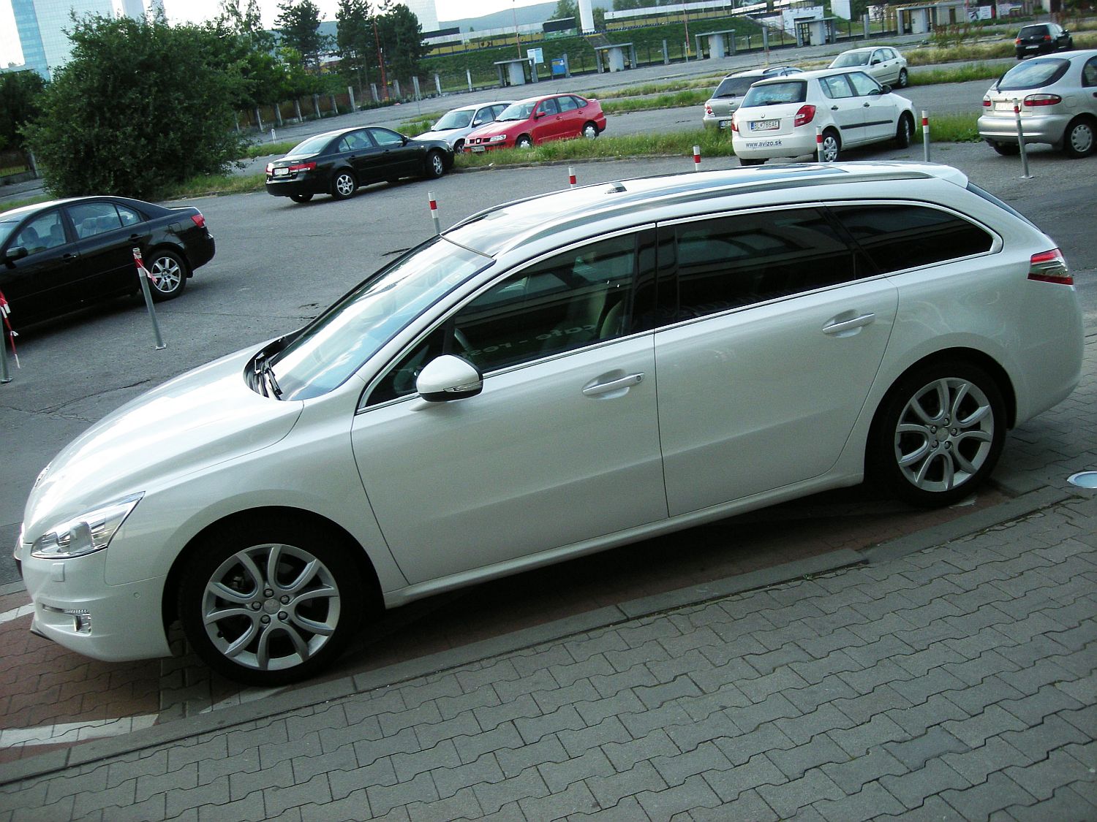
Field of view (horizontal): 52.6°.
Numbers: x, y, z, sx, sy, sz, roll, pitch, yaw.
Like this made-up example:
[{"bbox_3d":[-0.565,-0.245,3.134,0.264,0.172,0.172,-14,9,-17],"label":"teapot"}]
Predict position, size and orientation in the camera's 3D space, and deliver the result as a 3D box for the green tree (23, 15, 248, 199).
[{"bbox_3d":[-12.840,-9.400,34.300,6.600,5.500,6.300,-13,17,-16],"label":"green tree"}]

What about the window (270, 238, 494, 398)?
[{"bbox_3d":[-0.792,-0.417,4.770,1.000,0.150,1.390,-38,21,-5],"label":"window"}]

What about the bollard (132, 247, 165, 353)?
[{"bbox_3d":[-4.006,-1.127,11.144,0.110,1.000,0.110,-8,17,0],"label":"bollard"}]

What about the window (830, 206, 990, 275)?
[{"bbox_3d":[1.502,-0.747,4.561,0.660,0.330,0.090,-13,-5,-15],"label":"window"}]

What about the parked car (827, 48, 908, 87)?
[{"bbox_3d":[9.995,-10.852,35.457,1.740,1.430,4.160,7,23,40],"label":"parked car"}]

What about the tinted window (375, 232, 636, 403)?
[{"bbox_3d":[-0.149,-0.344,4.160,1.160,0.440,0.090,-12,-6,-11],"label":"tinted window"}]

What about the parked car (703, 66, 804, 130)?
[{"bbox_3d":[5.520,-7.450,26.570,1.710,1.490,4.450,7,23,40],"label":"parked car"}]

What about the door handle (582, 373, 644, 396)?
[{"bbox_3d":[0.248,-0.101,4.179,0.250,0.045,0.050,-13,17,-13],"label":"door handle"}]

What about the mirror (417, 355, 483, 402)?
[{"bbox_3d":[-0.360,-0.122,3.950,0.210,0.175,0.220,-13,15,-13],"label":"mirror"}]

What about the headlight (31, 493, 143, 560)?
[{"bbox_3d":[-1.677,0.418,3.994,0.500,0.250,0.440,-15,17,-21],"label":"headlight"}]

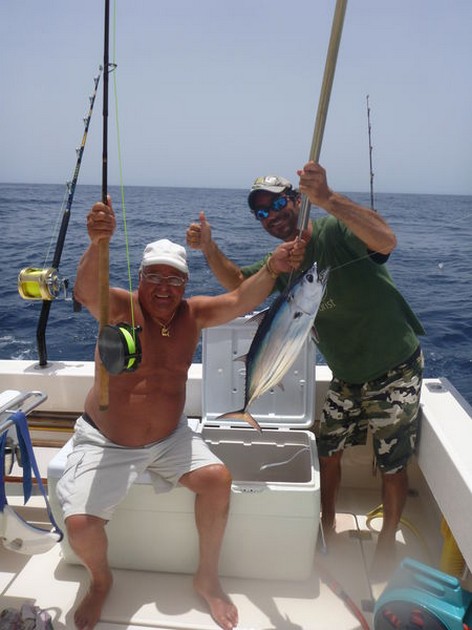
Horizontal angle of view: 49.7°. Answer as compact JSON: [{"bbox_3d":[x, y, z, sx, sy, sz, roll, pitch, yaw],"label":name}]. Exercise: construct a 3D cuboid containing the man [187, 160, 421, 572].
[{"bbox_3d":[0.296,0.265,2.135,0.875,1.718,0.577,8,15,25],"label":"man"}]

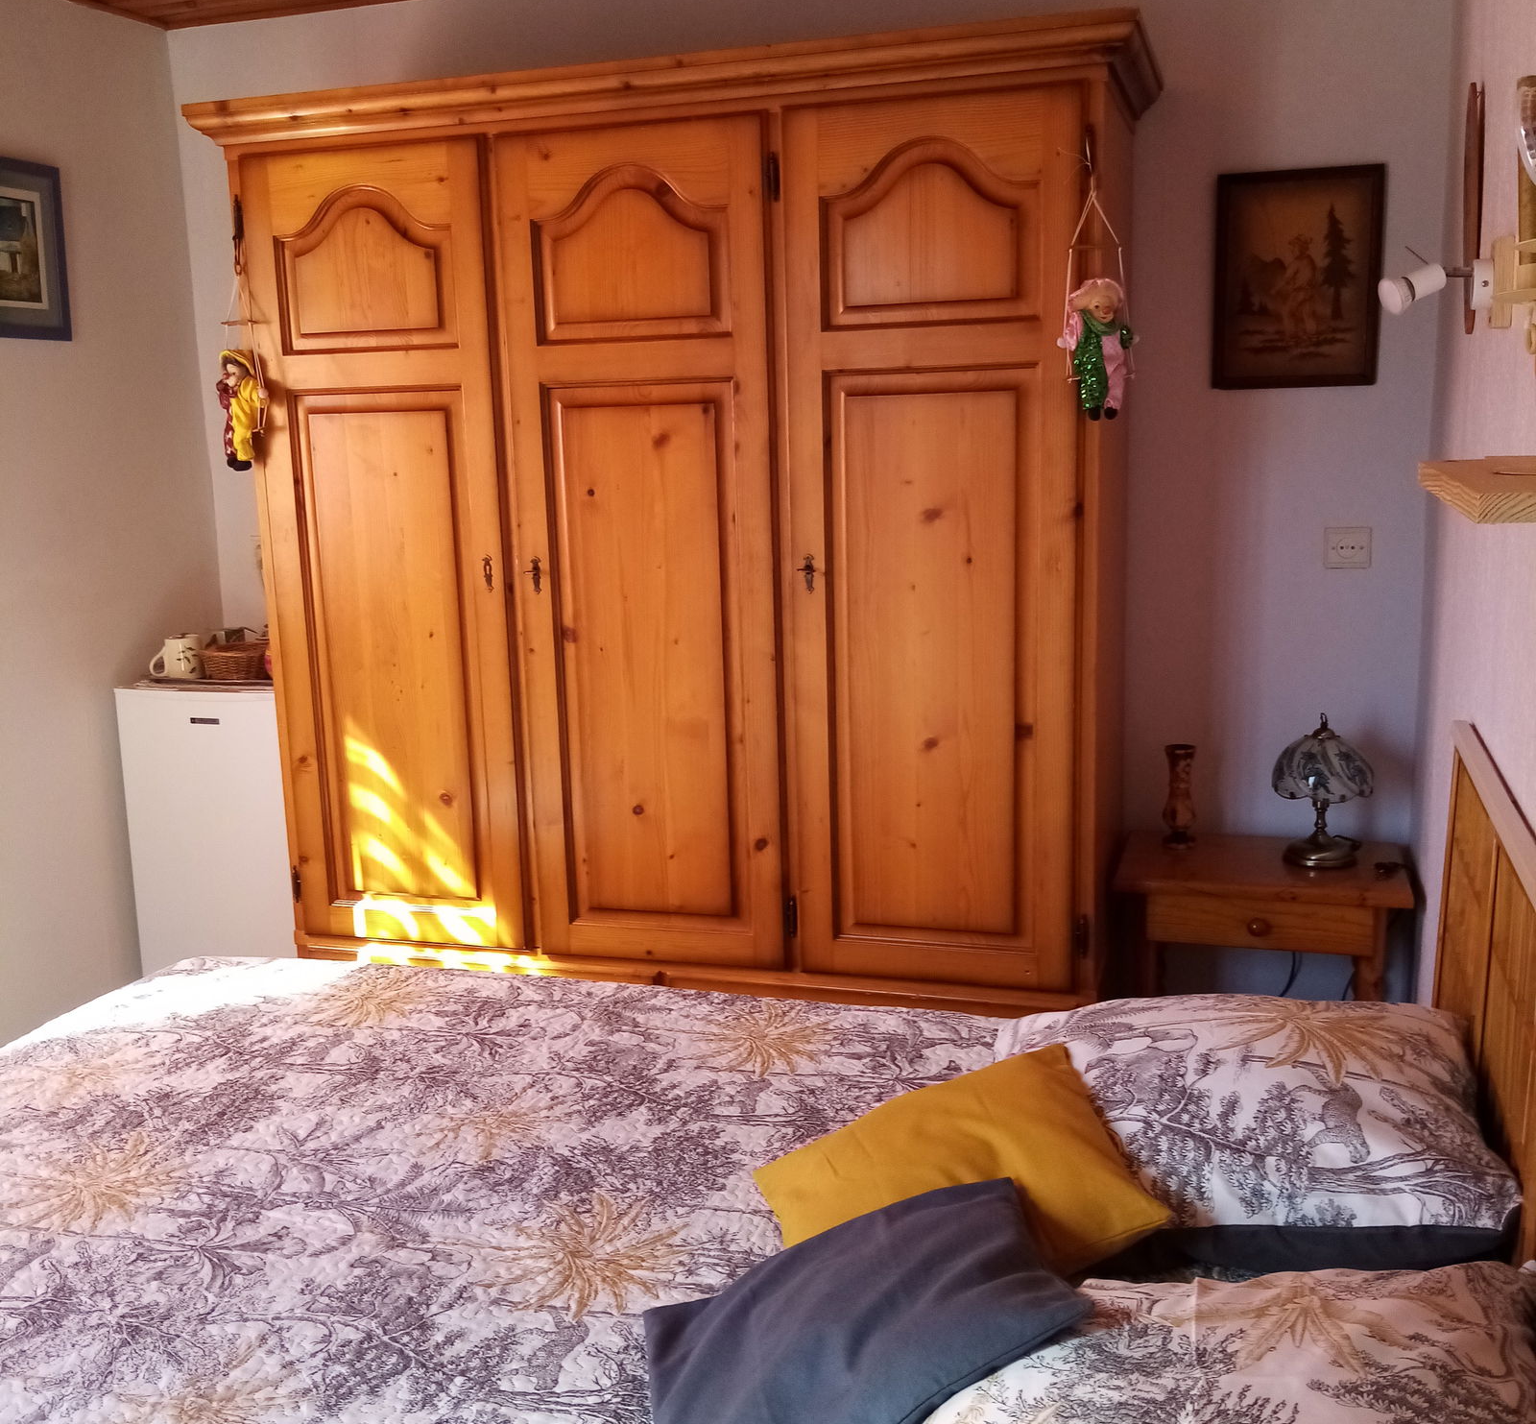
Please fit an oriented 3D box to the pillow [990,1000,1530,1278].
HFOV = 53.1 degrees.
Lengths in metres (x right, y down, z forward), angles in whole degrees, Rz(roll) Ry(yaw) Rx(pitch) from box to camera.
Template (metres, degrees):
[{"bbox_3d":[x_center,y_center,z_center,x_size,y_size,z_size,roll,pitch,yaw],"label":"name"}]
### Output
[{"bbox_3d":[0.536,0.438,1.826,0.590,0.175,0.590,2,12,18],"label":"pillow"}]

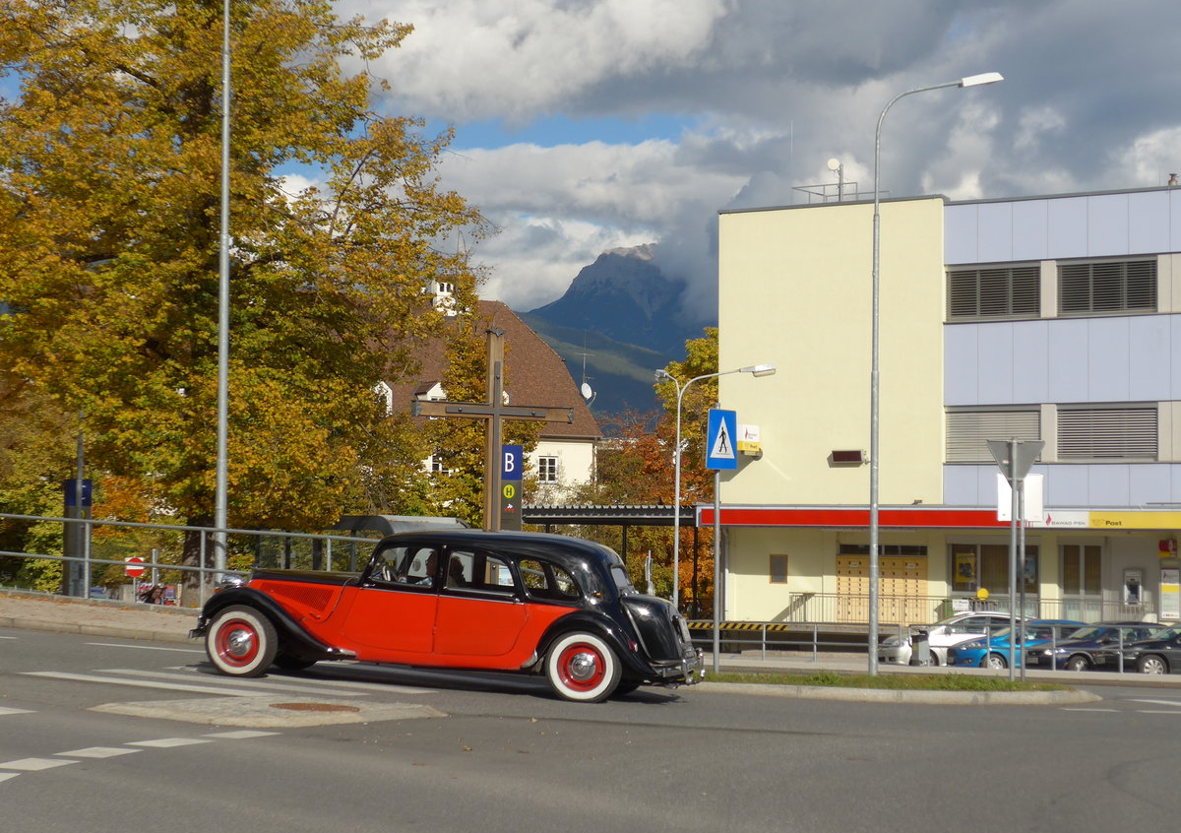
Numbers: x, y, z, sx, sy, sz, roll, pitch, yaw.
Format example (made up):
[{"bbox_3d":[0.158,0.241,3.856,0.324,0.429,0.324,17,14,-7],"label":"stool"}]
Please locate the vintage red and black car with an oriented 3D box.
[{"bbox_3d":[-1.321,1.791,23.836,4.770,1.520,1.780,3,-2,13],"label":"vintage red and black car"}]

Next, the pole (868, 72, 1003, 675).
[{"bbox_3d":[3.721,-0.460,27.276,1.480,6.550,0.300,0,-2,0],"label":"pole"}]

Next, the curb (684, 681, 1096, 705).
[{"bbox_3d":[3.050,2.785,25.400,4.200,0.150,0.600,2,-2,-8],"label":"curb"}]

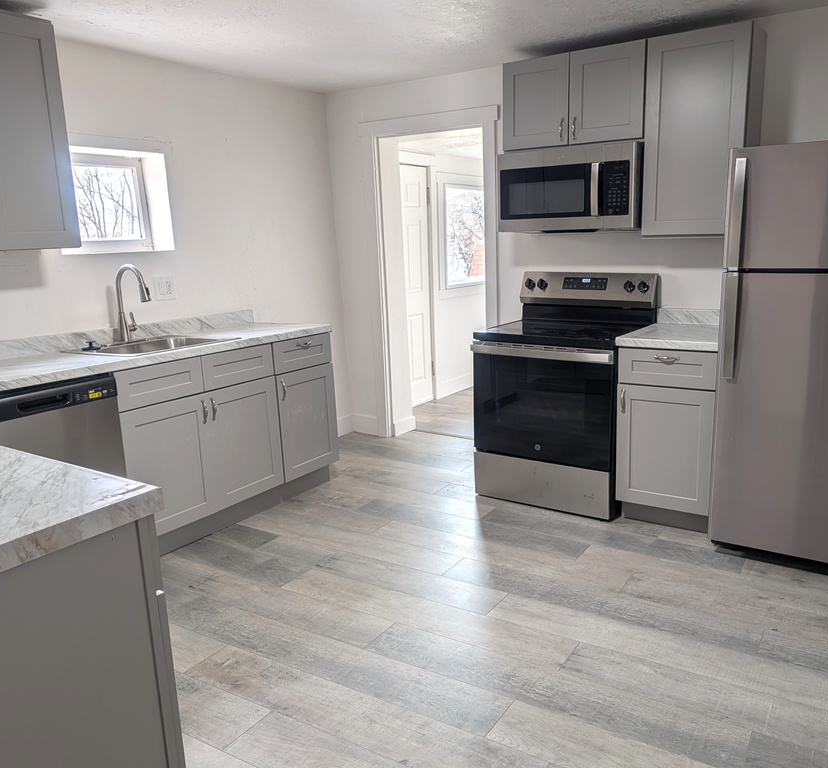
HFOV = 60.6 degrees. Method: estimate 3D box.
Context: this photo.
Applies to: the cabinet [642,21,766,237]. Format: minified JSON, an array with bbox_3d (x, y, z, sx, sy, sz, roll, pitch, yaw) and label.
[{"bbox_3d":[1.383,-1.175,3.393,0.453,0.910,0.324,7,15,34],"label":"cabinet"}]

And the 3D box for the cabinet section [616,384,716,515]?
[{"bbox_3d":[1.326,0.249,3.534,0.447,0.582,0.589,6,14,34],"label":"cabinet section"}]

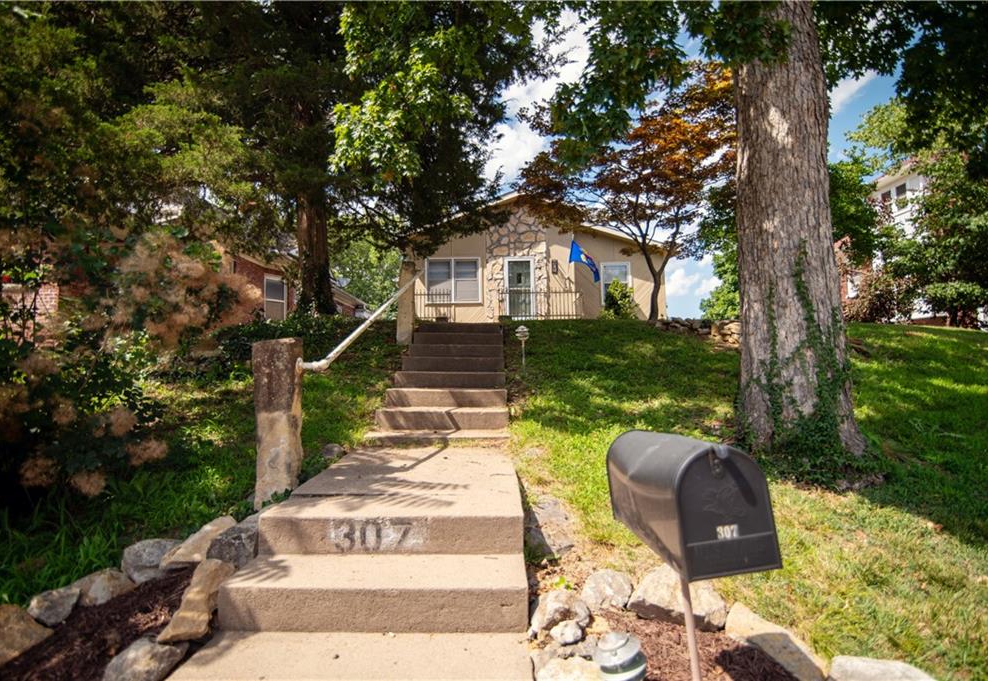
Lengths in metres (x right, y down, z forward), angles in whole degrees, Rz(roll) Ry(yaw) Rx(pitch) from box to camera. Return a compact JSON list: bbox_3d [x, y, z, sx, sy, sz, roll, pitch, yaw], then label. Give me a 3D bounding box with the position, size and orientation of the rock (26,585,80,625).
[{"bbox_3d":[-1.840,1.105,1.900,0.180,0.130,0.140,1,-2,-22],"label":"rock"}]

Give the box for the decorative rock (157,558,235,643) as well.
[{"bbox_3d":[-1.170,1.030,1.800,0.190,0.210,0.300,0,-1,0],"label":"decorative rock"}]

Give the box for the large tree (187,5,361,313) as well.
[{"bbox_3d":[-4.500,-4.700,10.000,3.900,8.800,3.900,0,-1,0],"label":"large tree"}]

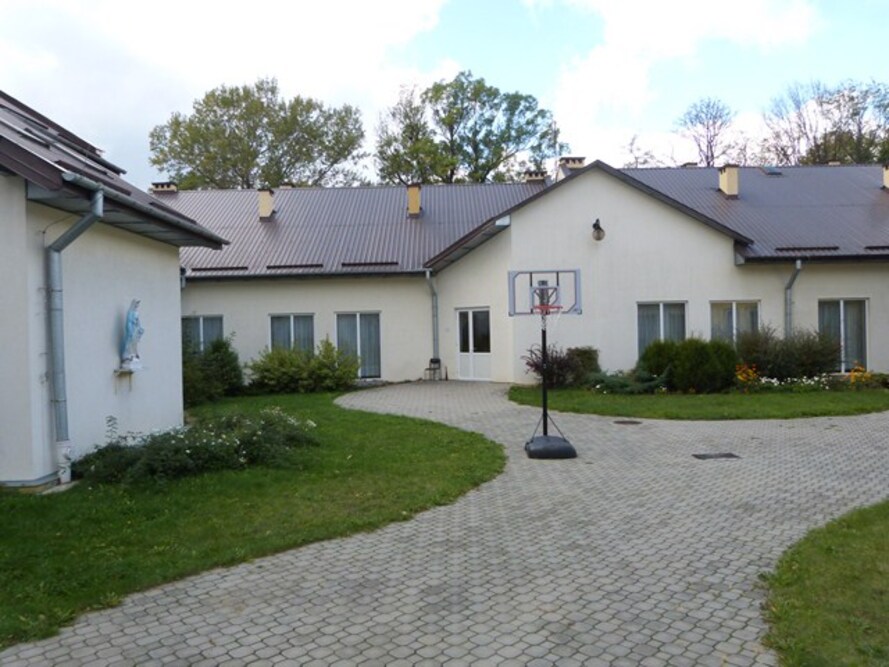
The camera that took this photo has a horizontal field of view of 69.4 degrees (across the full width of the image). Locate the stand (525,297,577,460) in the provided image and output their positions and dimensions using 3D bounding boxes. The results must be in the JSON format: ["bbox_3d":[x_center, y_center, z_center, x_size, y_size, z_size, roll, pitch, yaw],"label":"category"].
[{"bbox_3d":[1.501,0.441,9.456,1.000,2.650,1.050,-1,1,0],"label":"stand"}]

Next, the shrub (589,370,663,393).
[{"bbox_3d":[5.134,1.294,18.216,2.200,0.600,1.700,-1,1,0],"label":"shrub"}]

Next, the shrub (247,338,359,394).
[{"bbox_3d":[-4.671,0.993,21.111,3.550,1.550,2.100,-1,1,0],"label":"shrub"}]

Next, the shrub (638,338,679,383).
[{"bbox_3d":[6.299,0.863,18.812,1.400,1.400,1.500,-1,1,0],"label":"shrub"}]

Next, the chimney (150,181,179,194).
[{"bbox_3d":[-12.701,-6.623,29.127,1.200,0.700,0.600,-1,1,0],"label":"chimney"}]

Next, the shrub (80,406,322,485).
[{"bbox_3d":[-3.590,1.570,9.717,3.000,0.600,2.100,-1,1,-18],"label":"shrub"}]

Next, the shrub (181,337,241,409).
[{"bbox_3d":[-6.574,0.966,18.110,1.850,1.750,1.900,-1,1,0],"label":"shrub"}]

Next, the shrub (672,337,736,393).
[{"bbox_3d":[7.265,0.851,18.012,1.650,1.400,1.600,-1,1,0],"label":"shrub"}]

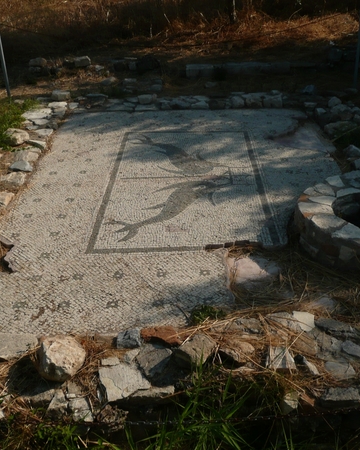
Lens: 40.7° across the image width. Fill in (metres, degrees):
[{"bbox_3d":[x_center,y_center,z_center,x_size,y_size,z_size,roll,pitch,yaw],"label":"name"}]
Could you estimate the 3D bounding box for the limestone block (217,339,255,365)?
[{"bbox_3d":[0.244,0.550,2.095,0.155,0.070,0.110,10,33,19],"label":"limestone block"}]

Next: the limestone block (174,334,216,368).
[{"bbox_3d":[0.068,0.557,2.127,0.150,0.085,0.150,-27,39,-36],"label":"limestone block"}]

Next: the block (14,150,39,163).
[{"bbox_3d":[-1.269,-0.568,4.022,0.179,0.073,0.146,-1,31,2],"label":"block"}]

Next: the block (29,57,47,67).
[{"bbox_3d":[-1.842,-2.109,6.274,0.213,0.102,0.142,1,30,0],"label":"block"}]

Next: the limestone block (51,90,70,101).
[{"bbox_3d":[-1.249,-1.360,5.097,0.198,0.074,0.149,1,30,0],"label":"limestone block"}]

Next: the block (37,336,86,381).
[{"bbox_3d":[-0.477,0.539,1.963,0.183,0.154,0.159,1,30,0],"label":"block"}]

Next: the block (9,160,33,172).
[{"bbox_3d":[-1.250,-0.460,3.811,0.170,0.060,0.133,-1,31,2],"label":"block"}]

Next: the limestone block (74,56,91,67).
[{"bbox_3d":[-1.257,-2.116,6.287,0.207,0.114,0.138,1,30,0],"label":"limestone block"}]

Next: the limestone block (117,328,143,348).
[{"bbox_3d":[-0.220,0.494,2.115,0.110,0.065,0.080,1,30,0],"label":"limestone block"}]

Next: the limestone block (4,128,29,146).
[{"bbox_3d":[-1.456,-0.781,4.333,0.193,0.135,0.158,-1,31,2],"label":"limestone block"}]

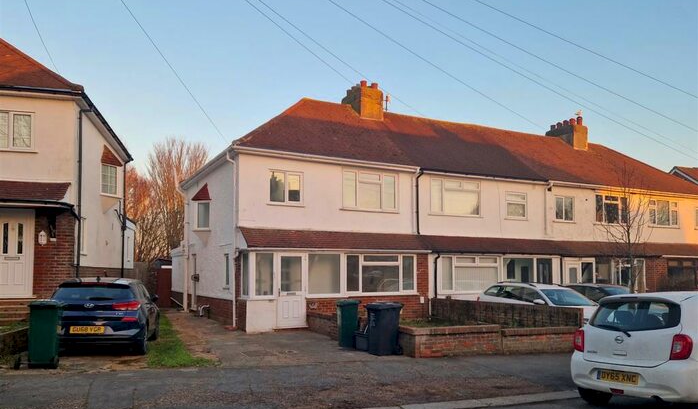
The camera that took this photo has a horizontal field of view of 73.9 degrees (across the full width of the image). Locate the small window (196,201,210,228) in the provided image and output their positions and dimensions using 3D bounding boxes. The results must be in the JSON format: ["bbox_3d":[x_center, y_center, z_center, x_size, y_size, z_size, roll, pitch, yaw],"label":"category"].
[{"bbox_3d":[-4.983,0.342,15.900,0.560,0.980,0.120,-2,-6,20],"label":"small window"}]

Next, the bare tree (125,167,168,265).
[{"bbox_3d":[-13.278,1.745,30.000,4.000,8.300,4.000,0,-6,0],"label":"bare tree"}]

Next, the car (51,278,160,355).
[{"bbox_3d":[-5.213,2.303,9.900,1.800,1.460,4.340,2,-6,-20],"label":"car"}]

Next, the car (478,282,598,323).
[{"bbox_3d":[5.555,2.950,12.800,1.800,1.480,4.450,2,-6,-20],"label":"car"}]

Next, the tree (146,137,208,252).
[{"bbox_3d":[-10.712,0.750,29.000,4.300,10.000,4.300,0,-6,0],"label":"tree"}]

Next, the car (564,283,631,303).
[{"bbox_3d":[8.852,3.442,15.900,1.800,1.480,4.300,2,-6,-22],"label":"car"}]

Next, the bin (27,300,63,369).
[{"bbox_3d":[-5.001,2.125,7.650,0.510,1.070,0.550,1,-6,-11],"label":"bin"}]

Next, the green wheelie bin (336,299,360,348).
[{"bbox_3d":[-0.005,2.717,10.600,0.540,1.060,0.500,2,-6,-21],"label":"green wheelie bin"}]

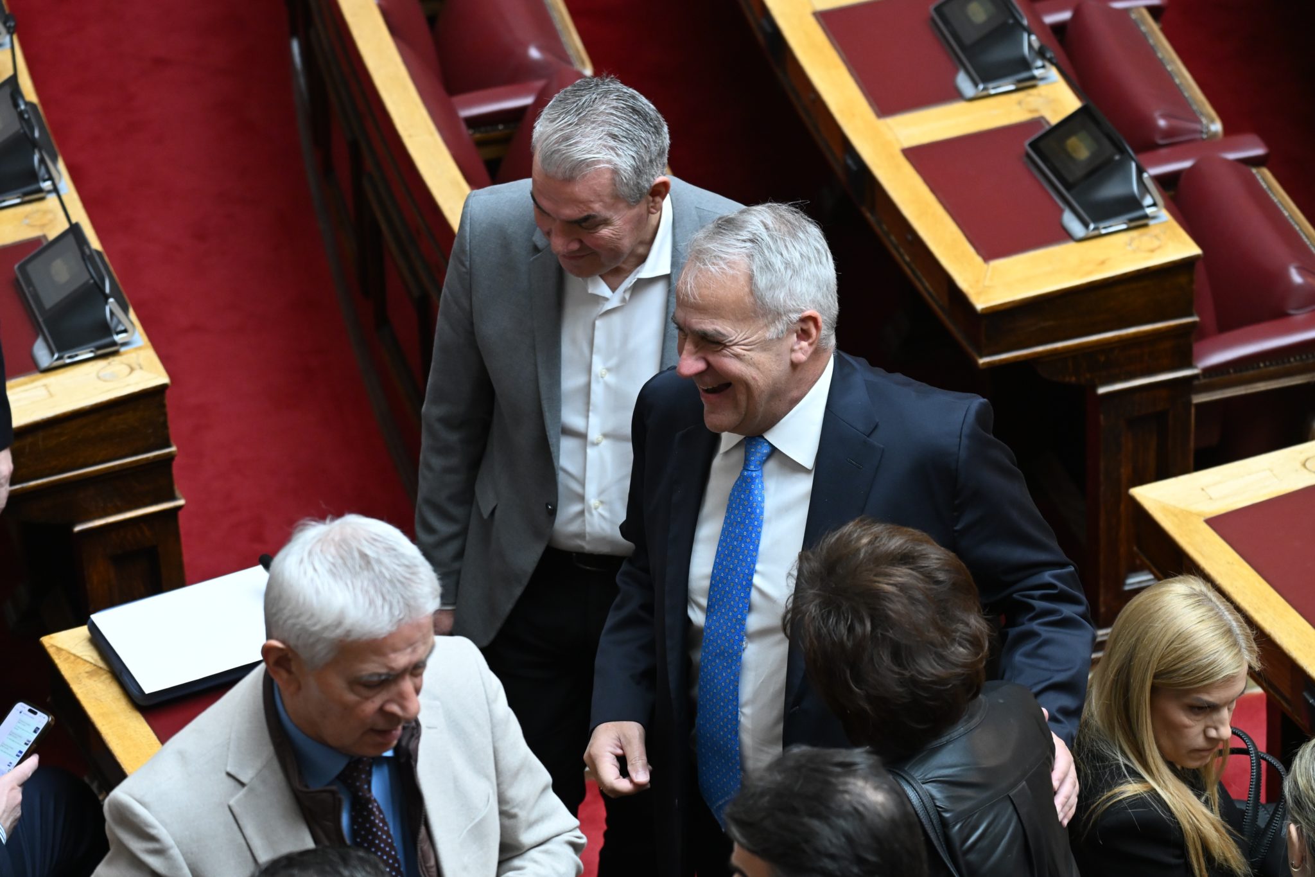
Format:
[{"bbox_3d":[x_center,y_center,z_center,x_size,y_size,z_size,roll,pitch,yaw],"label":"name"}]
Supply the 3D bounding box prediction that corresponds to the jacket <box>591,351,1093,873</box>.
[{"bbox_3d":[0.261,0.212,8.663,0.680,0.780,0.460,13,38,21],"label":"jacket"}]

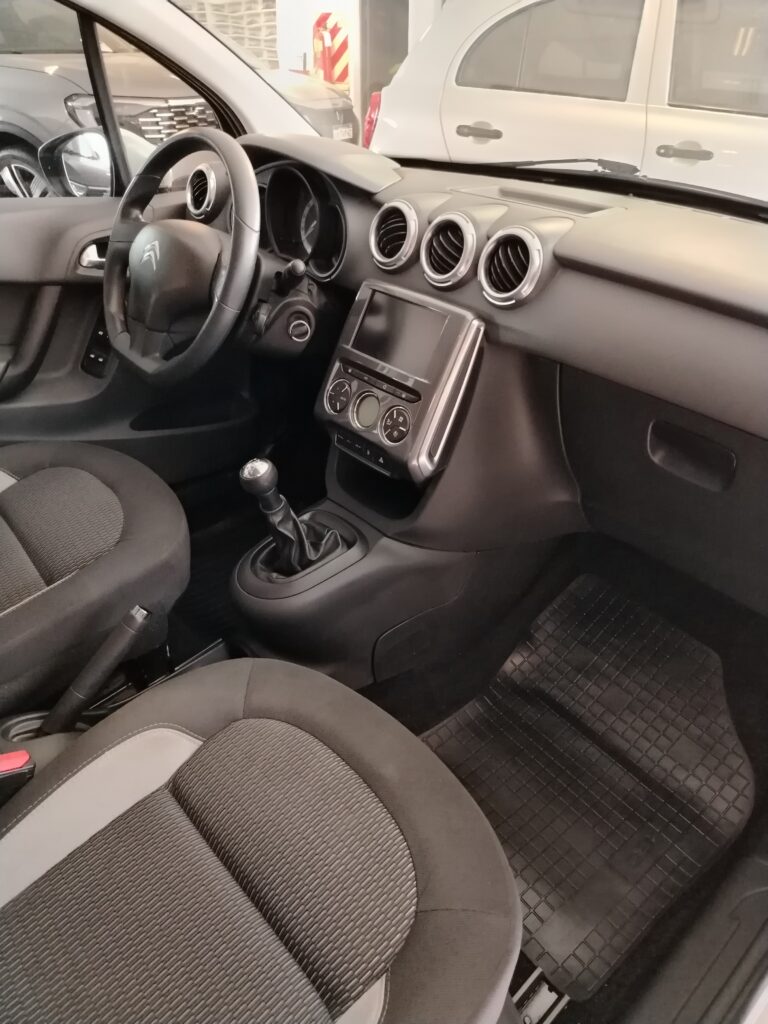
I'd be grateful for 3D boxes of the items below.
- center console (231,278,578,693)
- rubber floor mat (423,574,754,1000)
[{"bbox_3d":[0.012,-0.042,1.003,0.530,0.510,0.290,-24,40,-33],"label":"center console"},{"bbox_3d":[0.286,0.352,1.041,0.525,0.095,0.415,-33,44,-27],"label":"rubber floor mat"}]

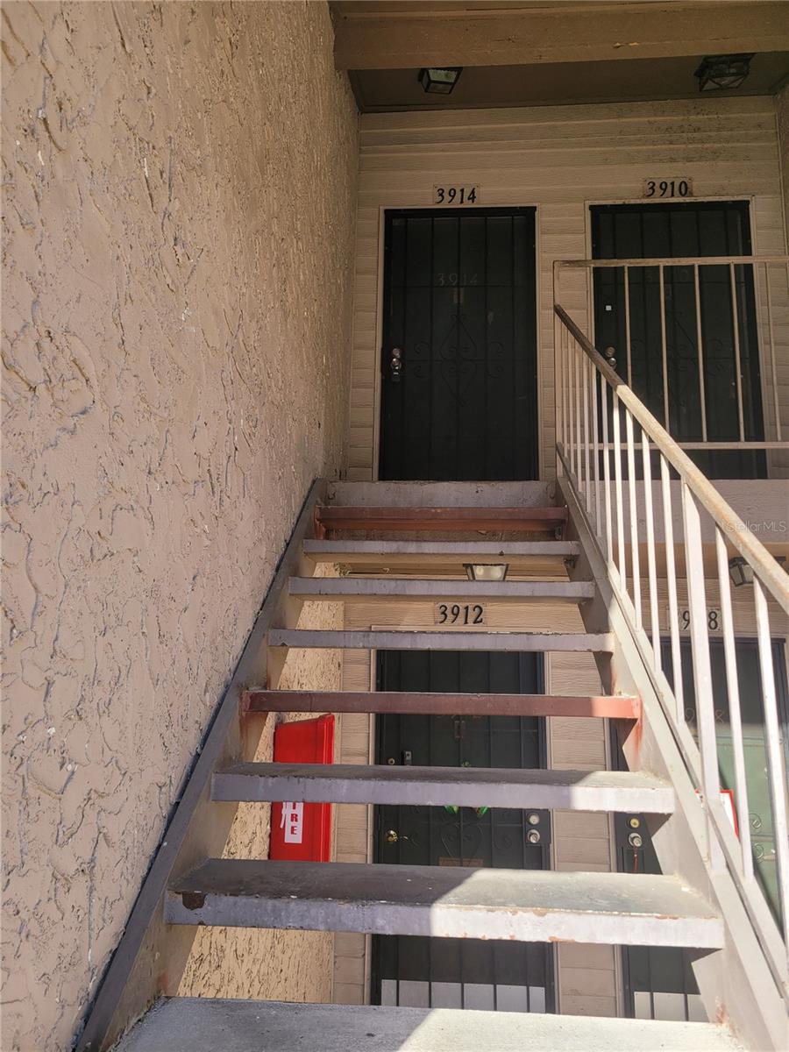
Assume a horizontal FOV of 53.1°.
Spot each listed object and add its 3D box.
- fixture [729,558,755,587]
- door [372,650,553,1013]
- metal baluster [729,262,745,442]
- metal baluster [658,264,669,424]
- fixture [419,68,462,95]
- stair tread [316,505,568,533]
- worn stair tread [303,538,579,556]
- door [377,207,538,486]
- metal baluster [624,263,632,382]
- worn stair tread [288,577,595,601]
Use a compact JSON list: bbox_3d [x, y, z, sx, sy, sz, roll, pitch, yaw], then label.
[{"bbox_3d":[1.745,0.223,3.806,0.220,0.120,0.220,-2,-11,14],"label":"fixture"},{"bbox_3d":[0.364,1.606,4.322,0.952,2.017,0.060,0,-10,4],"label":"door"},{"bbox_3d":[1.527,-0.779,3.514,0.019,0.826,0.019,0,-11,3],"label":"metal baluster"},{"bbox_3d":[1.209,-0.776,3.538,0.016,0.838,0.016,0,-10,4],"label":"metal baluster"},{"bbox_3d":[0.265,-2.583,4.535,0.220,0.125,0.220,-1,7,-8],"label":"fixture"},{"bbox_3d":[0.195,-0.024,3.326,1.001,0.051,0.274,0,-10,4],"label":"stair tread"},{"bbox_3d":[0.175,0.105,3.039,1.010,0.053,0.270,0,-11,3],"label":"worn stair tread"},{"bbox_3d":[0.393,-0.988,4.784,0.945,2.030,0.055,0,-11,3],"label":"door"},{"bbox_3d":[1.055,-0.776,3.550,0.016,0.838,0.016,0,-10,4],"label":"metal baluster"},{"bbox_3d":[0.158,0.232,2.752,1.010,0.053,0.270,0,-11,3],"label":"worn stair tread"}]

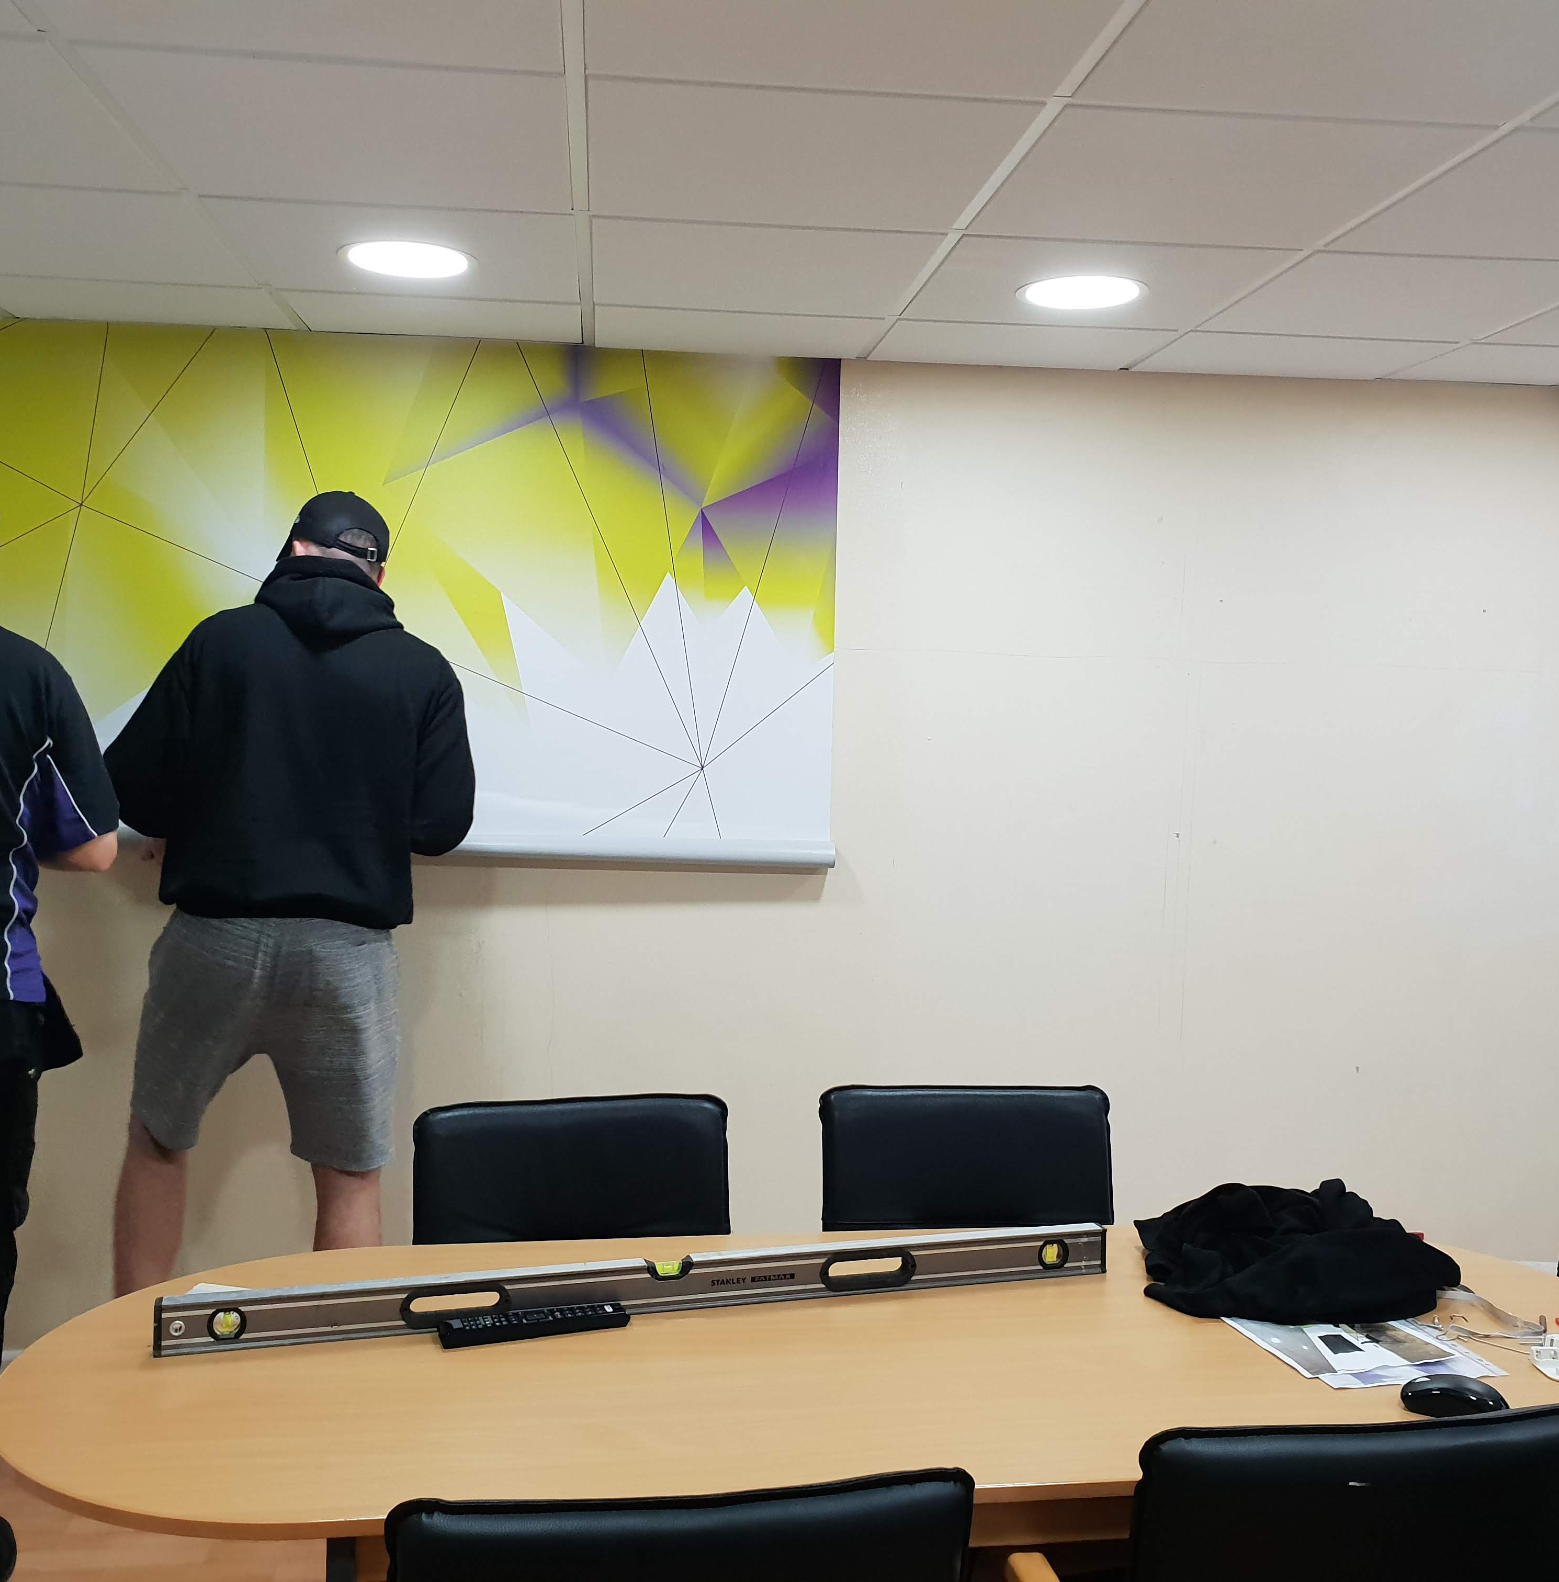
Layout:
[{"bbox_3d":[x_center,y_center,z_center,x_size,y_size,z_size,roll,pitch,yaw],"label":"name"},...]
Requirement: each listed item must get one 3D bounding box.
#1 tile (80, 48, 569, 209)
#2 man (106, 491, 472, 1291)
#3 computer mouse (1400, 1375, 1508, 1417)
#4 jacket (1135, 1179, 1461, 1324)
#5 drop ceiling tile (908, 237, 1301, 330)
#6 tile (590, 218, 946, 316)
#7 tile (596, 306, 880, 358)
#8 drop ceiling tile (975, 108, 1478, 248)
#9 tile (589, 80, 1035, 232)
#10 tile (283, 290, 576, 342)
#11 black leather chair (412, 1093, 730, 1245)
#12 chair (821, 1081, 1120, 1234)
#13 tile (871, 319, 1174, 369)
[{"bbox_3d":[-0.577,-0.902,2.181,0.595,0.020,0.595,1,4,-6],"label":"tile"},{"bbox_3d":[-0.922,0.390,2.989,0.670,1.870,0.500,0,4,-14],"label":"man"},{"bbox_3d":[0.754,0.668,1.759,0.110,0.036,0.064,2,4,22],"label":"computer mouse"},{"bbox_3d":[0.693,0.605,2.174,0.430,0.135,0.310,1,4,-6],"label":"jacket"},{"bbox_3d":[0.554,-0.923,2.879,0.595,0.018,0.590,1,4,-6],"label":"drop ceiling tile"},{"bbox_3d":[-0.042,-0.930,2.814,0.595,0.018,0.590,1,4,-6],"label":"tile"},{"bbox_3d":[-0.094,-0.961,3.300,0.597,0.020,0.385,1,4,-6],"label":"tile"},{"bbox_3d":[0.618,-0.886,2.305,0.595,0.020,0.595,1,4,-6],"label":"drop ceiling tile"},{"bbox_3d":[0.020,-0.894,2.243,0.595,0.020,0.595,1,4,-6],"label":"tile"},{"bbox_3d":[-0.691,-0.970,3.228,0.595,0.018,0.373,1,4,-6],"label":"tile"},{"bbox_3d":[-0.276,0.930,2.183,0.550,0.910,0.580,0,3,-12],"label":"black leather chair"},{"bbox_3d":[0.311,0.935,2.285,0.550,0.910,0.580,1,3,-6],"label":"chair"},{"bbox_3d":[0.506,-0.953,3.363,0.597,0.020,0.385,1,4,-6],"label":"tile"}]

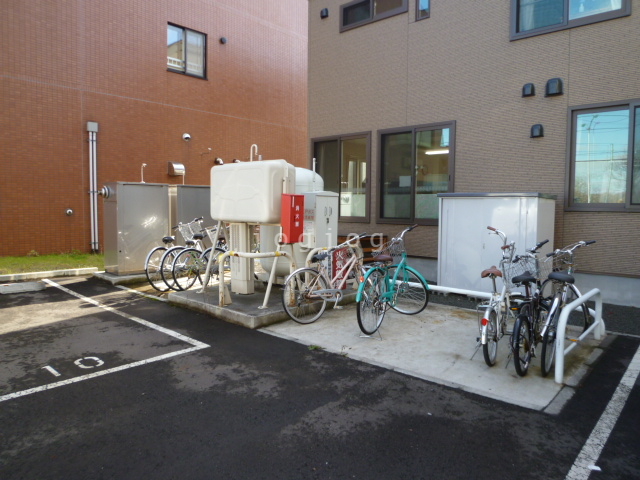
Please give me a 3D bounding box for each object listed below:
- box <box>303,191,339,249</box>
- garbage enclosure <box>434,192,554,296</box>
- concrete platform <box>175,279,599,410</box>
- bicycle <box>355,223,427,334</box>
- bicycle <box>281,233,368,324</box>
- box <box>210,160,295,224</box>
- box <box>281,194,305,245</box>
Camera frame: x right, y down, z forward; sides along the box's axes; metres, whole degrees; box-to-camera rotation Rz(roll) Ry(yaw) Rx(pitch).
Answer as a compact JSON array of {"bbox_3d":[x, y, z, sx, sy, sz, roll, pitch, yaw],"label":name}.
[{"bbox_3d":[0.003,-0.300,6.612,0.280,0.815,0.484,5,6,41],"label":"box"},{"bbox_3d":[2.894,0.036,7.375,1.558,1.617,0.956,5,6,42],"label":"garbage enclosure"},{"bbox_3d":[0.490,0.913,5.845,5.321,0.191,2.528,5,6,42],"label":"concrete platform"},{"bbox_3d":[0.790,0.447,5.125,0.620,1.120,1.520,4,6,33],"label":"bicycle"},{"bbox_3d":[0.164,0.456,5.431,1.480,1.040,0.570,-3,6,-40],"label":"bicycle"},{"bbox_3d":[-0.985,-0.658,6.371,1.360,0.816,0.507,5,6,42],"label":"box"},{"bbox_3d":[-0.337,-0.265,5.611,0.160,0.594,0.237,5,6,41],"label":"box"}]

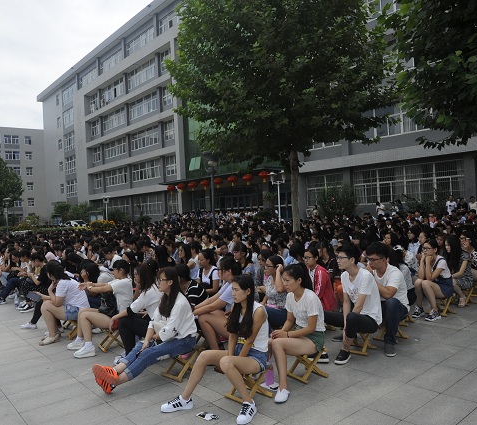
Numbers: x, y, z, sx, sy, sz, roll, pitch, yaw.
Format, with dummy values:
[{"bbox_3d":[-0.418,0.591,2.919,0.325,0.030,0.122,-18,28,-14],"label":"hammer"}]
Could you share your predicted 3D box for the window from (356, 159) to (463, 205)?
[{"bbox_3d":[8.624,-1.441,22.181,0.140,1.873,6.031,-3,0,-40],"label":"window"}]

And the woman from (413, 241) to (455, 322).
[{"bbox_3d":[2.744,0.887,5.918,0.780,1.094,0.506,-3,0,-44],"label":"woman"}]

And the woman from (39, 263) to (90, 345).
[{"bbox_3d":[-2.384,1.163,5.800,0.770,1.063,0.486,-3,0,-40],"label":"woman"}]

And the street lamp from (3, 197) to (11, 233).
[{"bbox_3d":[-16.517,0.659,30.501,0.560,3.440,0.560,-3,0,-40],"label":"street lamp"}]

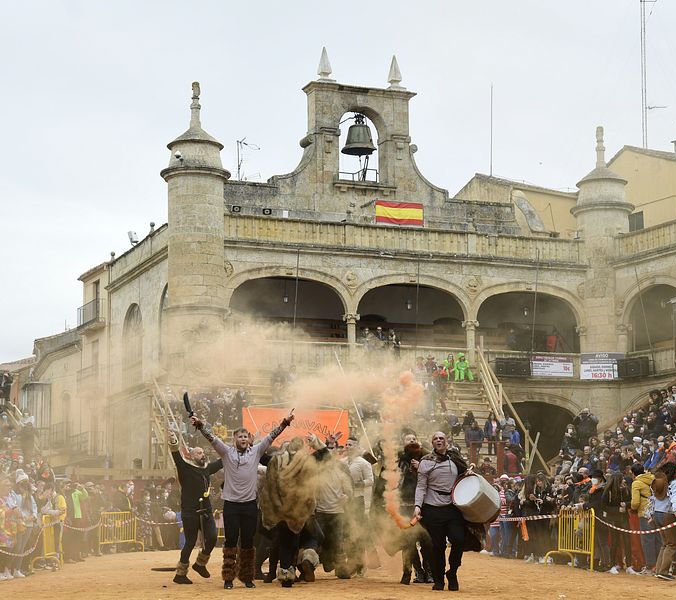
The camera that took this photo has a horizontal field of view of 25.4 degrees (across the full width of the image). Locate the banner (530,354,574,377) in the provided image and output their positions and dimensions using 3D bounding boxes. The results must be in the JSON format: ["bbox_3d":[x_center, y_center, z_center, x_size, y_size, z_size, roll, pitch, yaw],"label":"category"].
[{"bbox_3d":[9.250,2.852,64.500,2.100,1.000,0.040,3,-9,-24],"label":"banner"}]

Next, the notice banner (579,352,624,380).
[{"bbox_3d":[9.874,2.492,56.200,1.745,1.025,0.040,1,-8,-8],"label":"notice banner"}]

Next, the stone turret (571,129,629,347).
[{"bbox_3d":[10.218,-2.399,58.275,2.409,8.923,2.409,0,-8,0],"label":"stone turret"}]

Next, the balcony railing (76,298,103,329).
[{"bbox_3d":[-11.067,0.617,67.000,0.500,0.959,2.961,4,-9,-23],"label":"balcony railing"}]

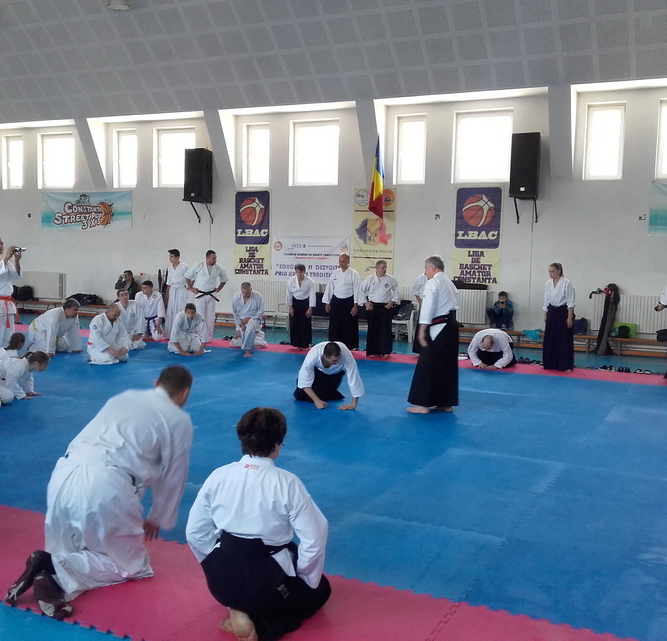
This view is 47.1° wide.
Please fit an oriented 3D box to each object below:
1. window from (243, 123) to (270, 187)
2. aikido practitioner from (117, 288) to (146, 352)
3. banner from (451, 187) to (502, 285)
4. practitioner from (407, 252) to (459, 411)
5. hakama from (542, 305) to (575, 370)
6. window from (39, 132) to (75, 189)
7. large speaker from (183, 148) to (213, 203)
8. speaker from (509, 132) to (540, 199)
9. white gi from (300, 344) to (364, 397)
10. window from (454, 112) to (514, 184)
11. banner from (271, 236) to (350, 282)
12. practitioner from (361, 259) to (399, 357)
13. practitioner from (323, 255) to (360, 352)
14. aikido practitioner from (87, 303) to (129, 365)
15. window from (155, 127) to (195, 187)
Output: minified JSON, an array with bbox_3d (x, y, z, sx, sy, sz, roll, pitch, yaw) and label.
[{"bbox_3d":[-1.669,-3.679,17.092,0.692,1.410,0.140,4,5,24],"label":"window"},{"bbox_3d":[-3.660,-0.030,13.610,0.580,1.000,0.620,-1,5,-24],"label":"aikido practitioner"},{"bbox_3d":[2.938,-1.732,15.618,0.990,2.006,0.030,3,5,24],"label":"banner"},{"bbox_3d":[1.130,0.131,8.563,0.560,1.720,0.520,3,5,21],"label":"practitioner"},{"bbox_3d":[3.577,0.246,12.056,0.470,1.040,0.360,4,5,30],"label":"hakama"},{"bbox_3d":[-7.229,-4.175,20.100,1.220,1.459,0.120,3,5,24],"label":"window"},{"bbox_3d":[-2.979,-3.227,17.113,0.470,1.100,0.420,4,5,24],"label":"large speaker"},{"bbox_3d":[3.868,-3.093,15.334,0.530,1.220,0.460,3,5,25],"label":"speaker"},{"bbox_3d":[-0.023,0.563,8.800,0.700,0.590,0.550,0,5,-15],"label":"white gi"},{"bbox_3d":[3.113,-3.627,16.041,1.250,1.500,0.160,3,5,25],"label":"window"},{"bbox_3d":[-0.530,-1.376,17.342,1.972,1.015,0.030,3,5,24],"label":"banner"},{"bbox_3d":[0.809,-0.225,13.285,0.640,1.680,0.380,2,4,6],"label":"practitioner"},{"bbox_3d":[0.169,-0.335,13.980,0.640,1.740,0.400,2,5,12],"label":"practitioner"},{"bbox_3d":[-3.457,0.173,11.712,0.620,0.930,0.540,5,6,37],"label":"aikido practitioner"},{"bbox_3d":[-3.878,-3.976,18.674,1.233,1.441,0.140,4,5,26],"label":"window"}]

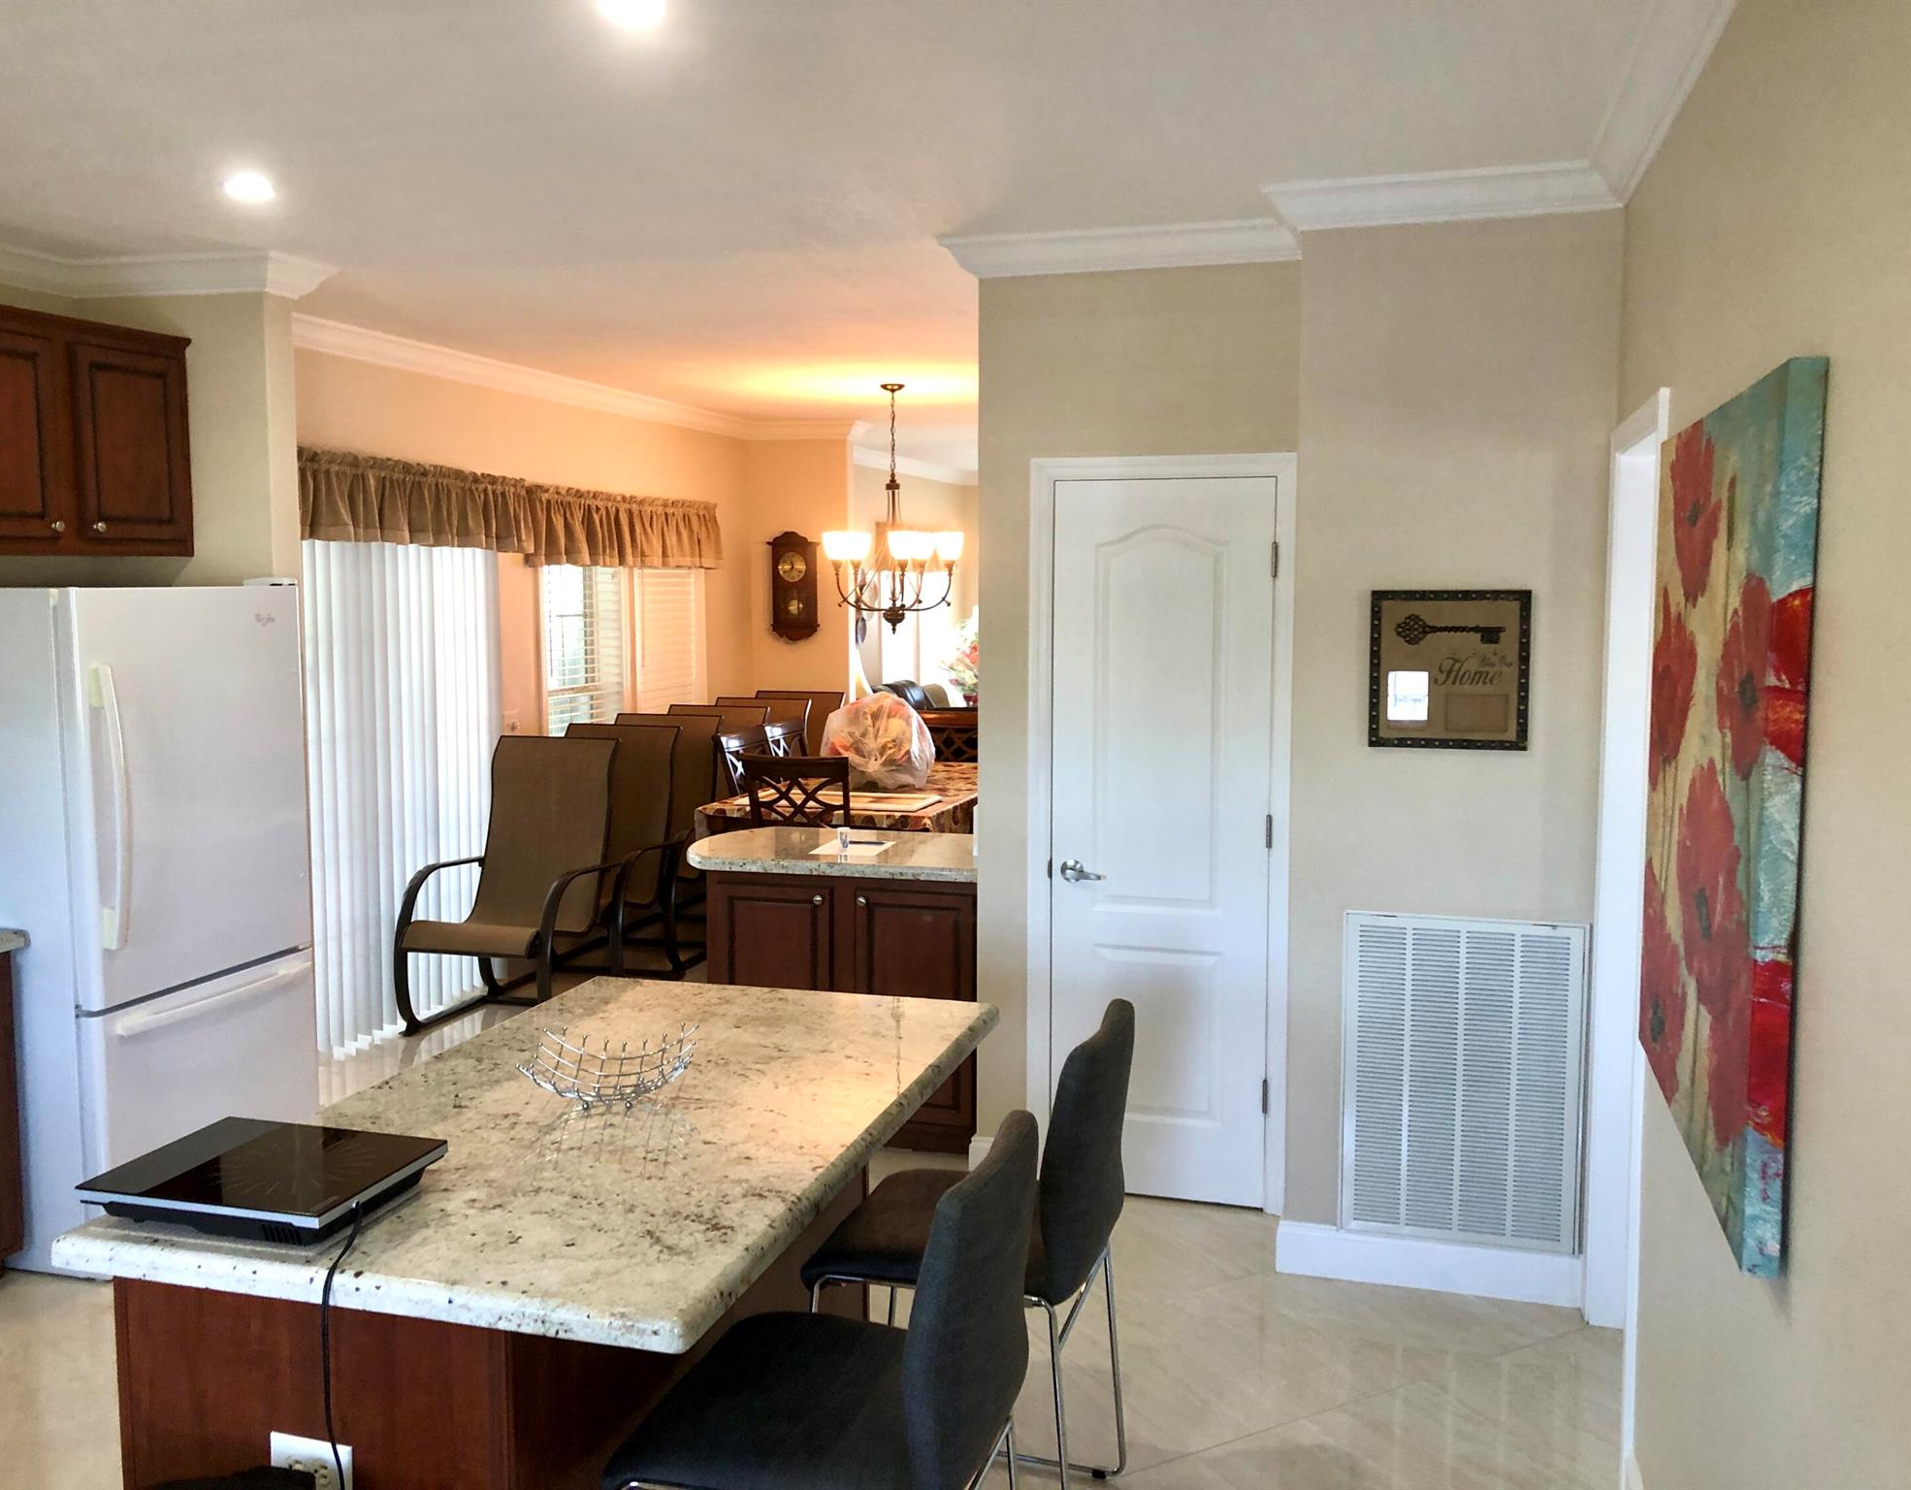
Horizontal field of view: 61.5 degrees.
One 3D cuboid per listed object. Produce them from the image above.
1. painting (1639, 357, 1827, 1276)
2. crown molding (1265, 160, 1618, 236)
[{"bbox_3d":[1.030,0.047,2.190,0.038,0.990,0.975,2,6,17],"label":"painting"},{"bbox_3d":[1.114,-1.267,3.712,0.790,0.083,0.083,1,6,16],"label":"crown molding"}]

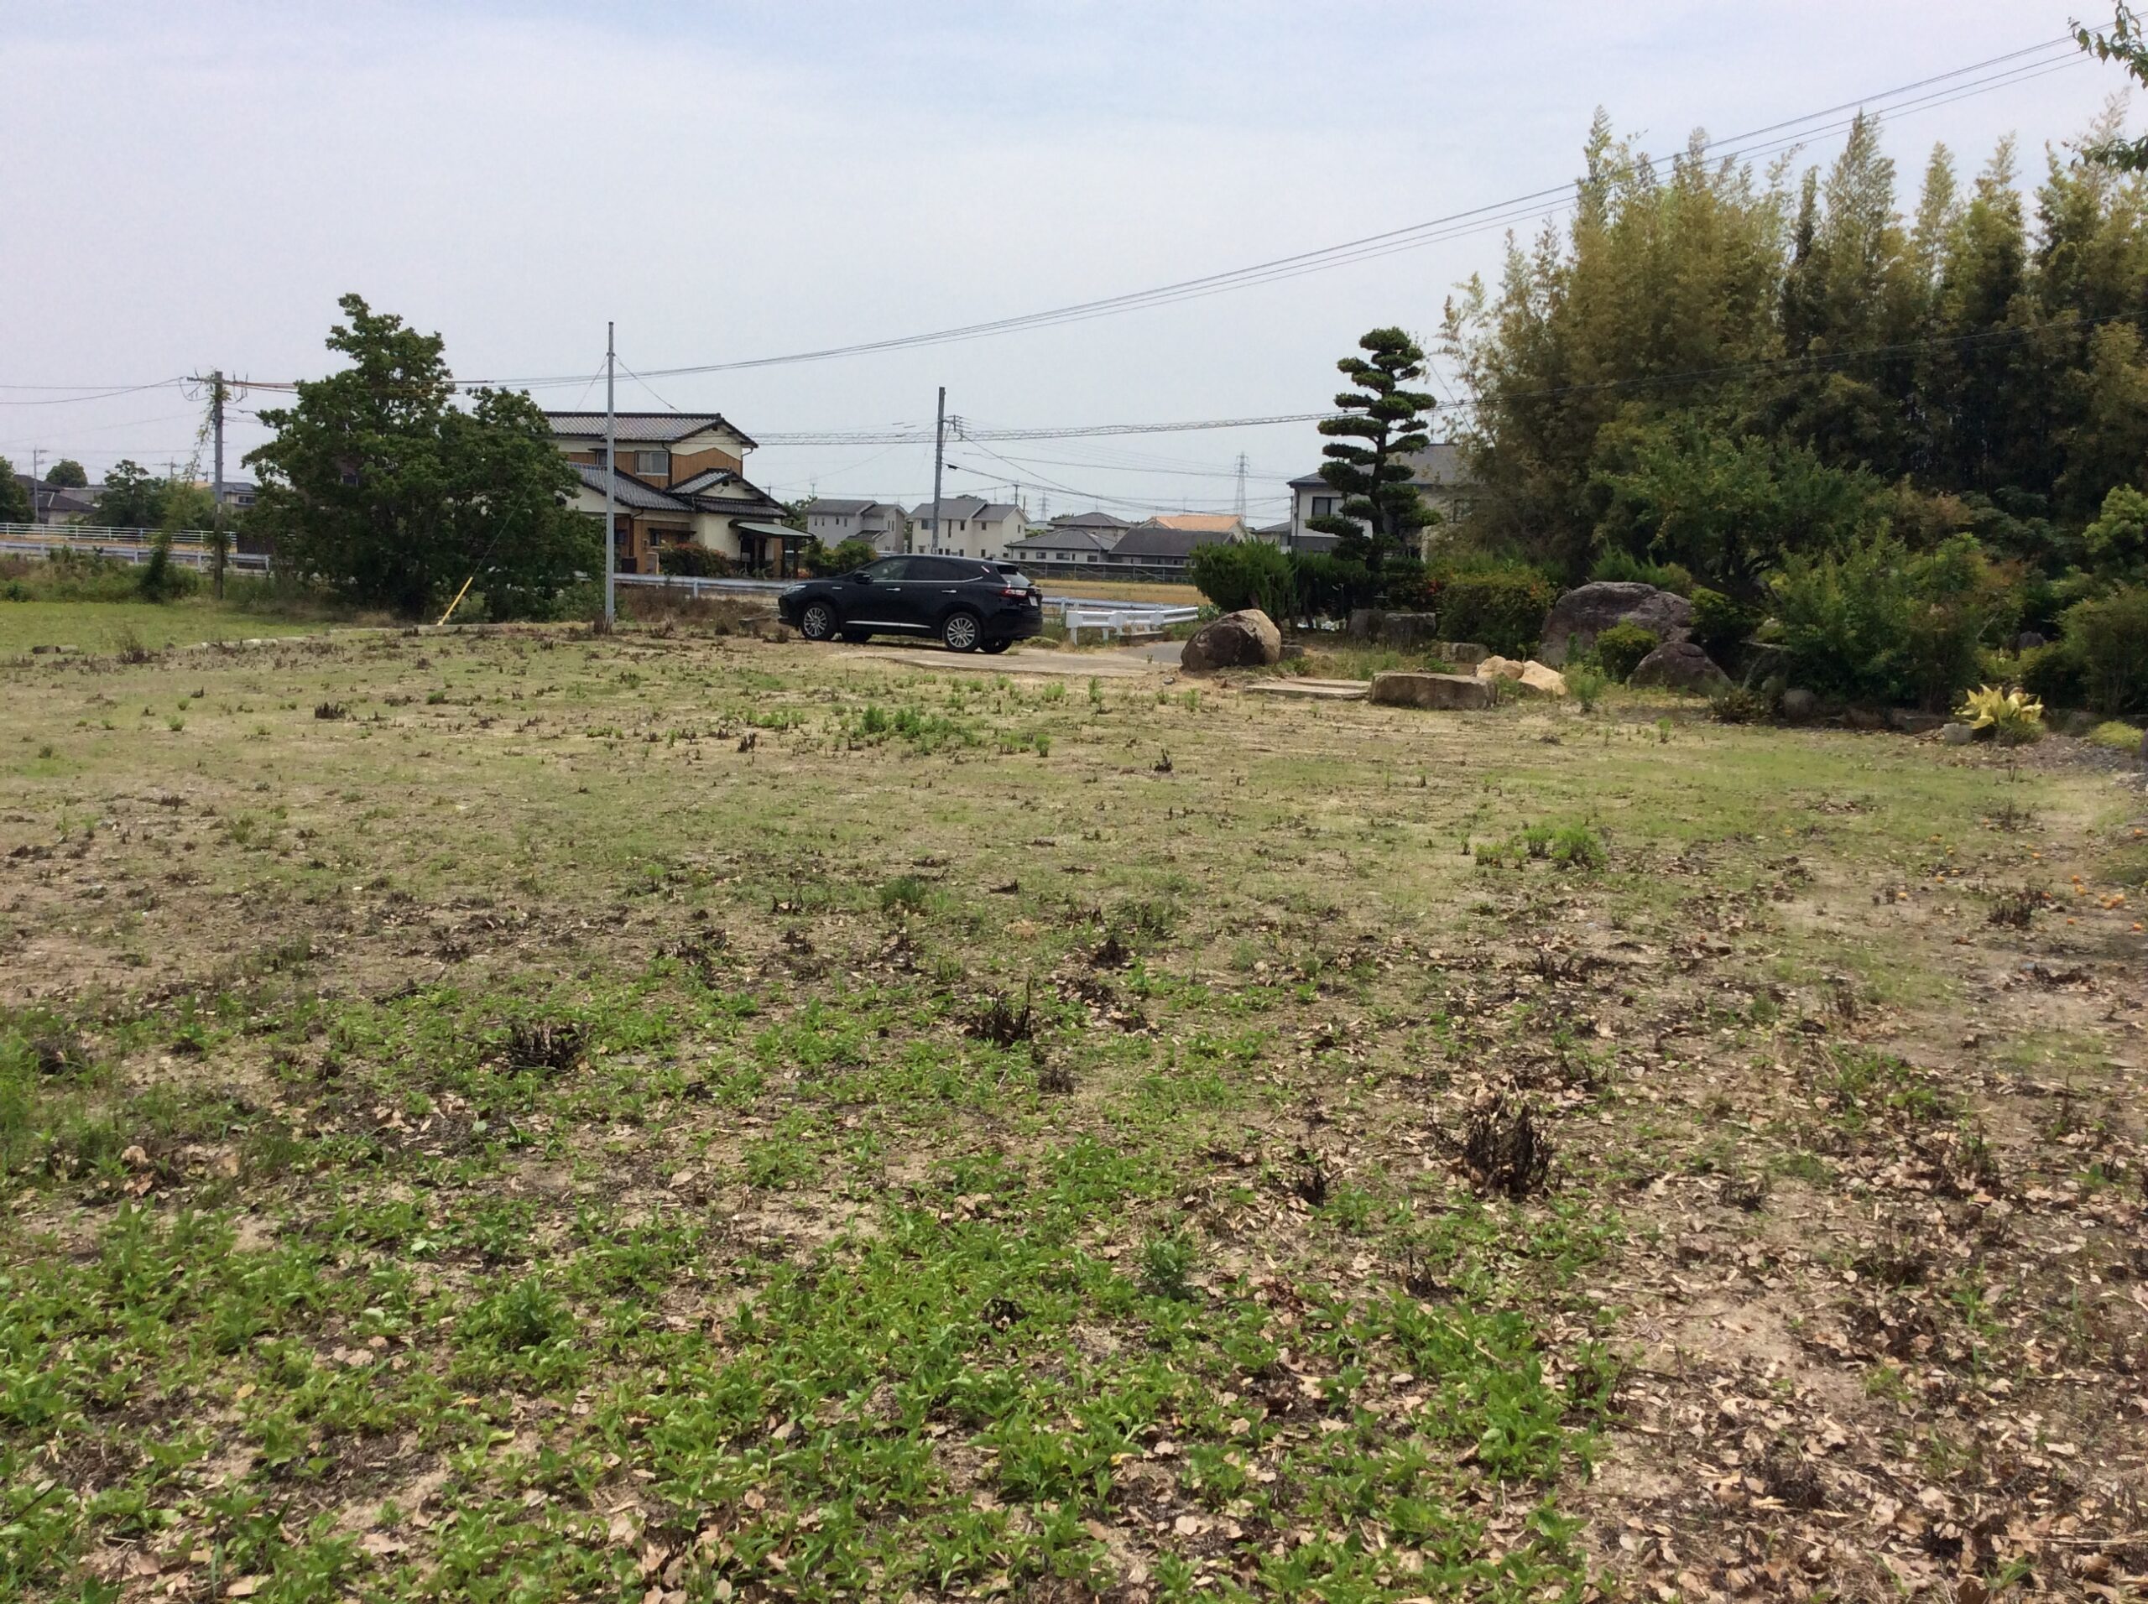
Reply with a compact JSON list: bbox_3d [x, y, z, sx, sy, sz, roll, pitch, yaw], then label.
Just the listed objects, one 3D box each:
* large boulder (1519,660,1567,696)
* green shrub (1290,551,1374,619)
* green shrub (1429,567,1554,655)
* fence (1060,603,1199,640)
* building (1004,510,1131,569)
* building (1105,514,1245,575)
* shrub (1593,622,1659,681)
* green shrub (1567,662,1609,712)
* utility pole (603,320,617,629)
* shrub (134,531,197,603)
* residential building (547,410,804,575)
[{"bbox_3d":[6.056,-1.593,25.600,0.650,0.470,0.500,3,7,11],"label":"large boulder"},{"bbox_3d":[5.522,-4.586,42.500,1.800,1.600,1.600,2,7,0],"label":"green shrub"},{"bbox_3d":[7.666,-3.502,36.300,2.250,1.690,1.700,4,7,12],"label":"green shrub"},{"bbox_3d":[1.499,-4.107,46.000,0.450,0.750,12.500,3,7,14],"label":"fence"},{"bbox_3d":[-0.632,-27.876,213.193,12.000,6.617,10.000,4,7,17],"label":"building"},{"bbox_3d":[10.920,-27.521,213.236,13.300,6.619,10.000,4,7,17],"label":"building"},{"bbox_3d":[8.620,-2.348,31.000,1.040,0.944,0.950,4,7,15],"label":"shrub"},{"bbox_3d":[6.527,-1.472,25.200,0.530,0.618,0.480,4,7,14],"label":"green shrub"},{"bbox_3d":[-9.068,-6.428,38.800,0.150,6.026,0.150,2,7,0],"label":"utility pole"},{"bbox_3d":[-27.309,-7.085,59.581,1.650,2.084,1.600,-2,8,-24],"label":"shrub"},{"bbox_3d":[-18.794,-13.597,89.000,9.500,7.700,10.500,8,9,41],"label":"residential building"}]

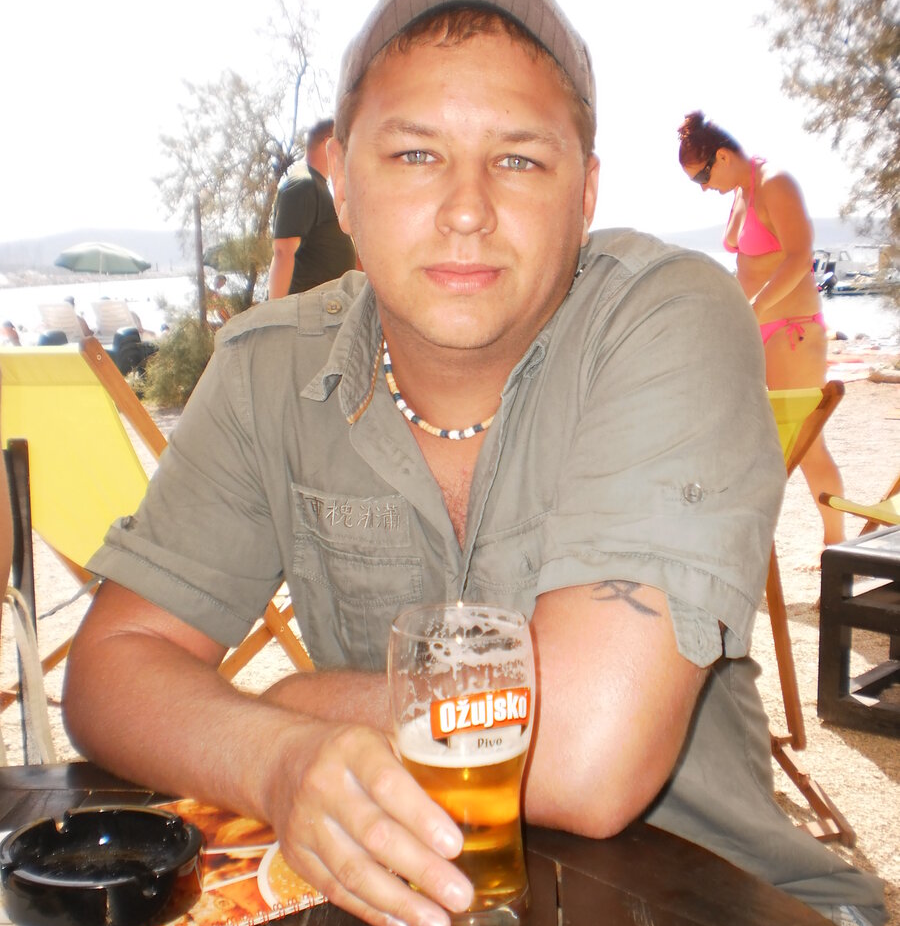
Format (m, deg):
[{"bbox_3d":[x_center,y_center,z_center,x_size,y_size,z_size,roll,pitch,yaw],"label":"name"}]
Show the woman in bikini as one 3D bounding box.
[{"bbox_3d":[1.101,-0.421,4.416,0.570,1.615,0.470,-4,10,-22],"label":"woman in bikini"}]

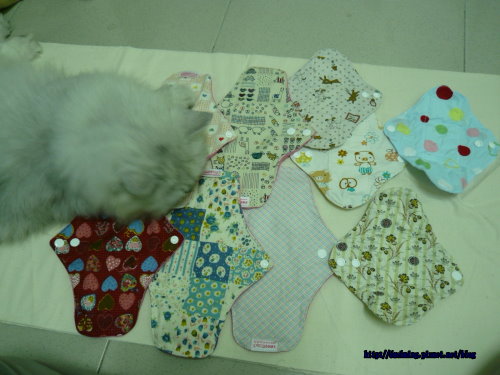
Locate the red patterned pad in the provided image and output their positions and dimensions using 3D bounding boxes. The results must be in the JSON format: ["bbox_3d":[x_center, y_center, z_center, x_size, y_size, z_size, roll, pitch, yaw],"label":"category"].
[{"bbox_3d":[-0.179,0.069,0.538,0.184,0.012,0.246,-2,64,3],"label":"red patterned pad"}]

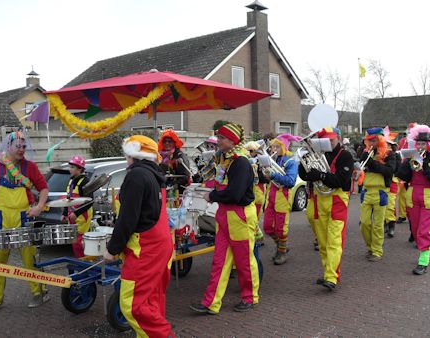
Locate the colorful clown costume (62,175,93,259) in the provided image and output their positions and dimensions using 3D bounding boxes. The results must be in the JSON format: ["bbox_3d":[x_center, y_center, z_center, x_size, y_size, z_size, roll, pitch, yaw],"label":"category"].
[{"bbox_3d":[-1.726,0.730,5.714,0.450,1.250,0.380,2,4,43],"label":"colorful clown costume"}]

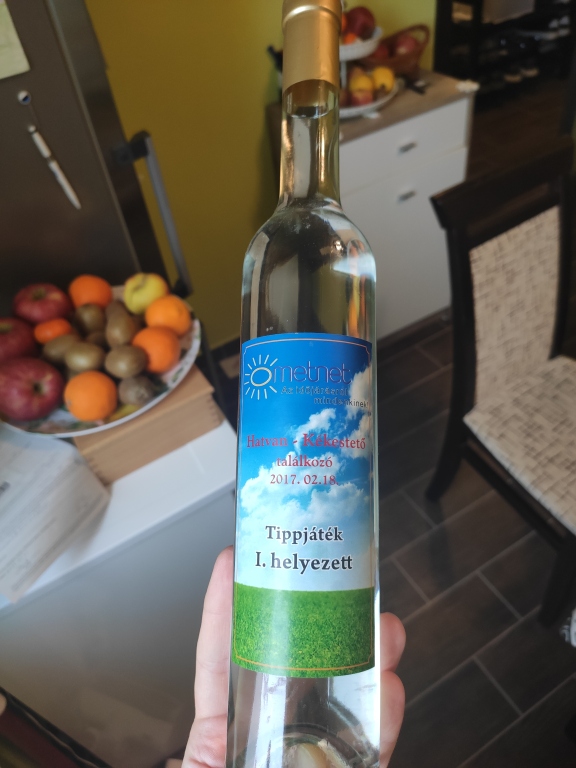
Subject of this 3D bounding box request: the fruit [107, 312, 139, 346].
[{"bbox_3d":[-0.249,-0.081,0.865,0.043,0.043,0.056,-16,42,-7],"label":"fruit"}]

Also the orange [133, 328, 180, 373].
[{"bbox_3d":[-0.193,-0.050,0.850,0.071,0.070,0.071,-5,44,5],"label":"orange"}]

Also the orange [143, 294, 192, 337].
[{"bbox_3d":[-0.185,-0.102,0.895,0.070,0.068,0.070,-9,41,0],"label":"orange"}]

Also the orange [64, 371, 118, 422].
[{"bbox_3d":[-0.269,0.017,0.790,0.070,0.069,0.070,-9,41,0],"label":"orange"}]

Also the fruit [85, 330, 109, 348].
[{"bbox_3d":[-0.290,-0.060,0.893,0.055,0.043,0.044,-16,42,-7],"label":"fruit"}]

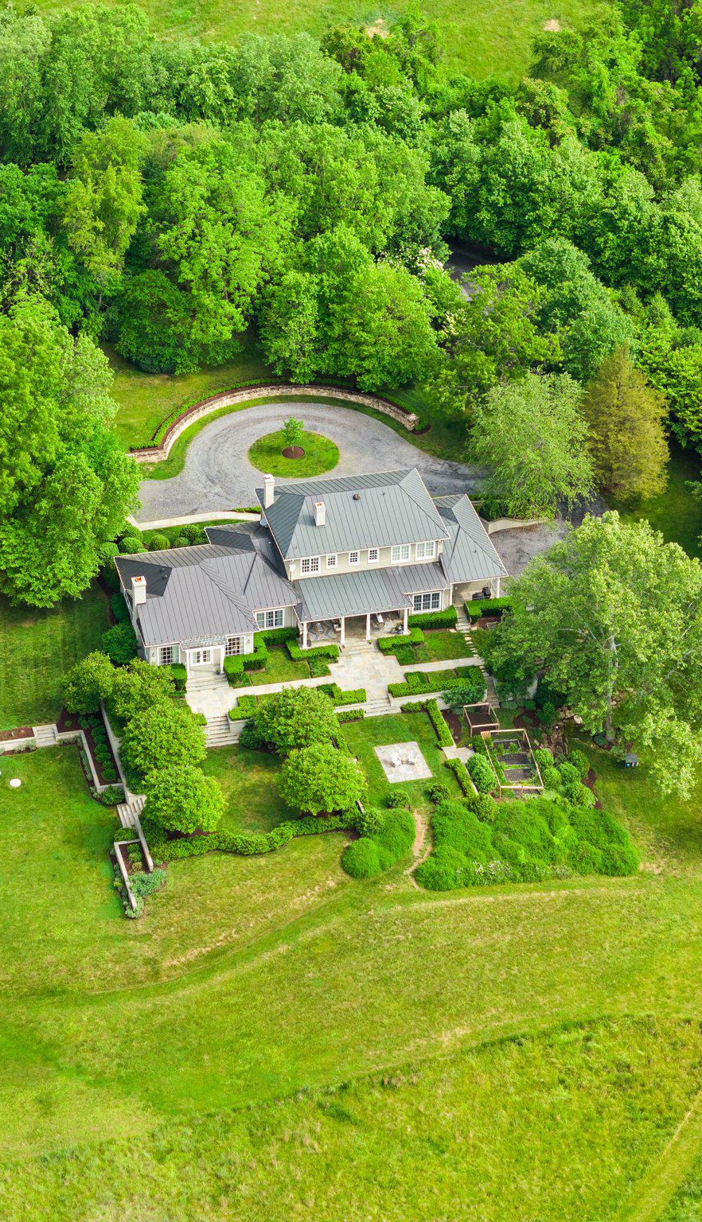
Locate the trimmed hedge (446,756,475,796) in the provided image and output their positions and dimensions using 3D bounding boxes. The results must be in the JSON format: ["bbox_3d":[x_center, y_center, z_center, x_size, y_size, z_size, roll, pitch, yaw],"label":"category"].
[{"bbox_3d":[7.750,11.550,230.950,0.850,0.800,3.900,-8,35,-12],"label":"trimmed hedge"}]

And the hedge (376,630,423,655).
[{"bbox_3d":[3.842,2.394,253.767,3.634,0.736,1.938,-8,36,-12],"label":"hedge"}]

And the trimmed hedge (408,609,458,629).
[{"bbox_3d":[6.303,0.812,255.854,3.779,0.950,1.211,-8,36,-12],"label":"trimmed hedge"}]

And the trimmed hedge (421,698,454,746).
[{"bbox_3d":[6.626,8.619,246.108,0.775,0.659,5.717,-5,35,-8],"label":"trimmed hedge"}]

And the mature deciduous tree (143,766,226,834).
[{"bbox_3d":[-11.566,13.314,228.223,5.765,4.859,5.765,1,35,0],"label":"mature deciduous tree"}]

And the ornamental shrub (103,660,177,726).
[{"bbox_3d":[-15.739,6.210,245.410,5.426,4.845,5.233,1,35,0],"label":"ornamental shrub"}]

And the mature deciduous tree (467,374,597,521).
[{"bbox_3d":[14.240,-13.000,257.150,9.700,10.600,9.700,0,34,0],"label":"mature deciduous tree"}]

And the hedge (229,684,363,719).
[{"bbox_3d":[-4.039,6.795,247.417,10.659,0.533,2.326,-8,36,-12],"label":"hedge"}]

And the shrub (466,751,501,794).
[{"bbox_3d":[9.340,11.310,230.780,2.100,1.600,3.500,-8,35,-12],"label":"shrub"}]

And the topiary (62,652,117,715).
[{"bbox_3d":[-19.625,5.396,247.190,4.360,4.845,4.360,-8,36,-12],"label":"topiary"}]

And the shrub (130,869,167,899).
[{"bbox_3d":[-13.800,18.470,223.740,2.500,0.950,2.200,-8,35,-12],"label":"shrub"}]

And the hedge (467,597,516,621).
[{"bbox_3d":[10.600,-0.180,246.840,3.700,0.900,1.900,-8,35,-12],"label":"hedge"}]

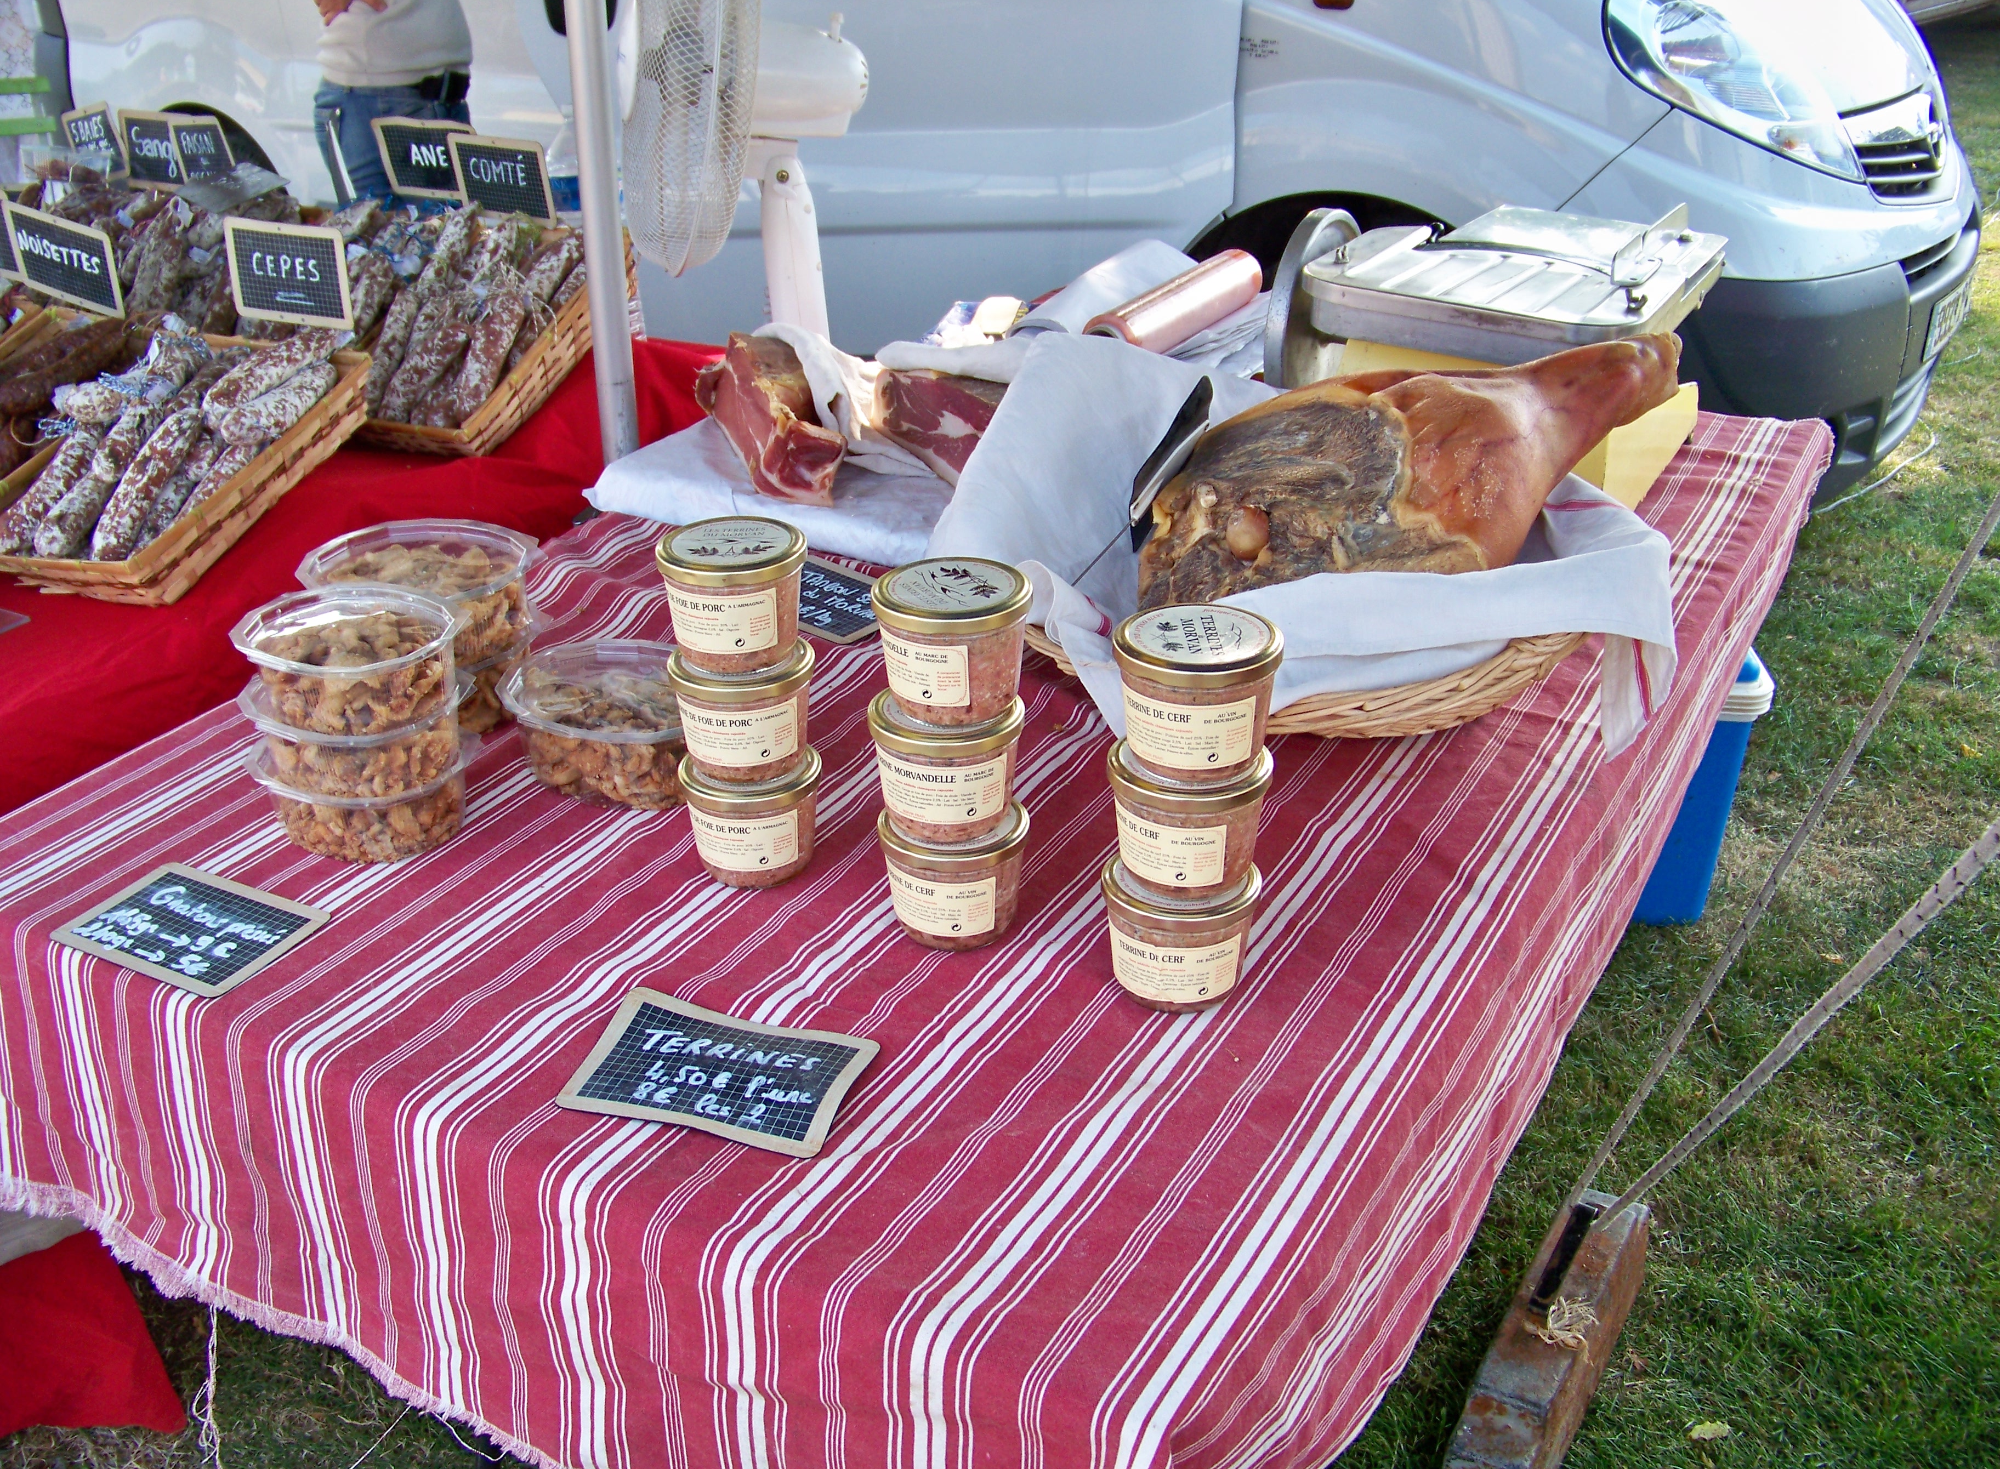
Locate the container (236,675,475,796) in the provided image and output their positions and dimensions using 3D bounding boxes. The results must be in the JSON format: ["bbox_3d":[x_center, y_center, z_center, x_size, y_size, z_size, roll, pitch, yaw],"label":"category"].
[{"bbox_3d":[-0.405,-0.004,1.211,0.141,0.052,0.141,-10,28,-18],"label":"container"}]

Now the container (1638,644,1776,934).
[{"bbox_3d":[0.750,0.029,2.499,0.380,0.370,0.300,1,27,3],"label":"container"}]

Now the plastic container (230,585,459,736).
[{"bbox_3d":[-0.400,-0.048,1.185,0.143,0.049,0.132,-6,27,-10],"label":"plastic container"}]

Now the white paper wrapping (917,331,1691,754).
[{"bbox_3d":[0.207,-0.160,1.423,0.520,0.204,0.398,-1,27,0],"label":"white paper wrapping"}]

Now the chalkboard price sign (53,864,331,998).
[{"bbox_3d":[-0.476,0.112,1.122,0.140,0.006,0.091,11,29,23],"label":"chalkboard price sign"}]

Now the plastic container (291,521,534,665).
[{"bbox_3d":[-0.406,-0.097,1.354,0.171,0.058,0.158,-5,27,-8],"label":"plastic container"}]

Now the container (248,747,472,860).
[{"bbox_3d":[-0.407,0.035,1.230,0.141,0.052,0.141,-10,28,-18],"label":"container"}]

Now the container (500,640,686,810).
[{"bbox_3d":[-0.255,-0.003,1.291,0.154,0.061,0.154,-6,27,-11],"label":"container"}]

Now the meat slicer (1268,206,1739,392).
[{"bbox_3d":[0.445,-0.361,1.754,0.350,0.250,0.380,14,31,27],"label":"meat slicer"}]

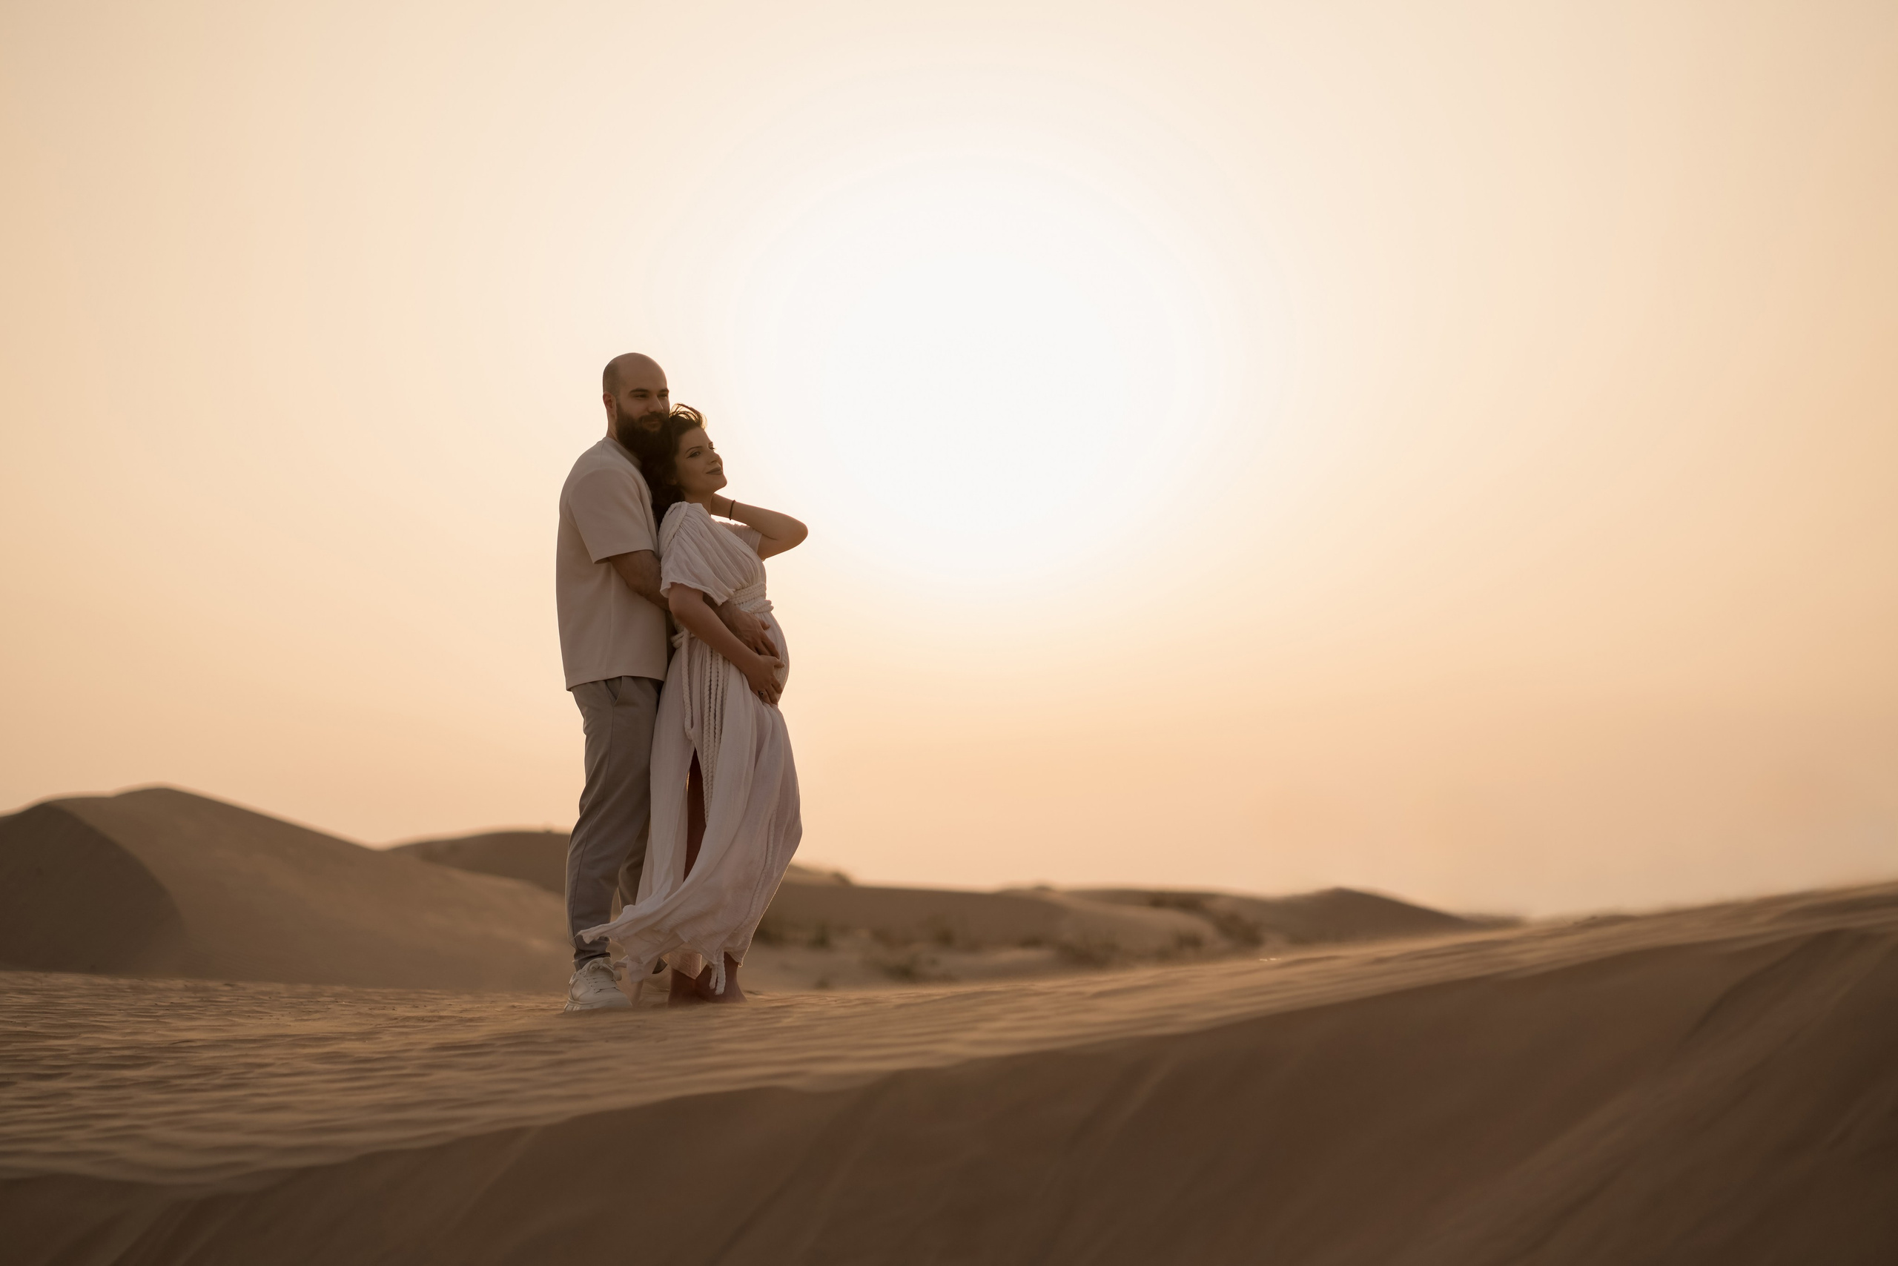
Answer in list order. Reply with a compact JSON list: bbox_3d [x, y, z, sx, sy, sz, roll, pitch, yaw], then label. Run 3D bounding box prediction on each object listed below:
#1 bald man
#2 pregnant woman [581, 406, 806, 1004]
[{"bbox_3d":[-0.783,0.137,12.330,0.500,1.800,0.530,-2,-4,24],"label":"bald man"},{"bbox_3d":[-0.700,0.199,12.270,0.540,1.620,0.500,-2,-4,24],"label":"pregnant woman"}]

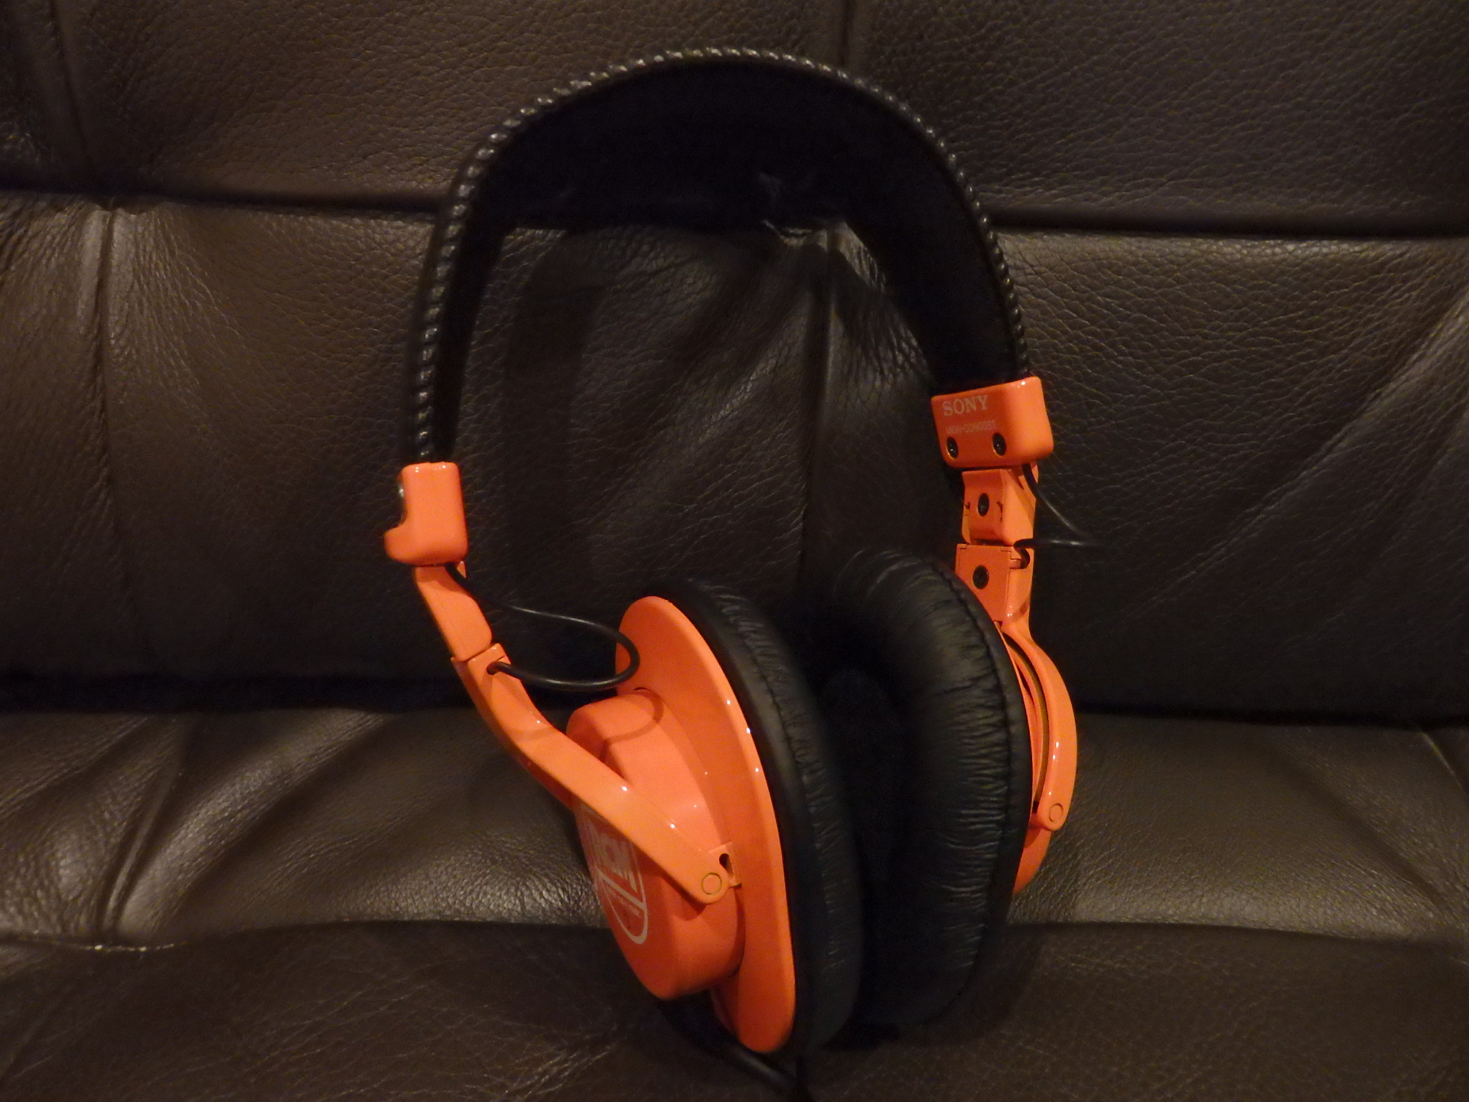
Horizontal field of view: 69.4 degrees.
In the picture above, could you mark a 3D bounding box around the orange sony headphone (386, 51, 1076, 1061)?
[{"bbox_3d":[0.006,0.007,0.232,0.153,0.216,0.088,-10,6,-23],"label":"orange sony headphone"}]

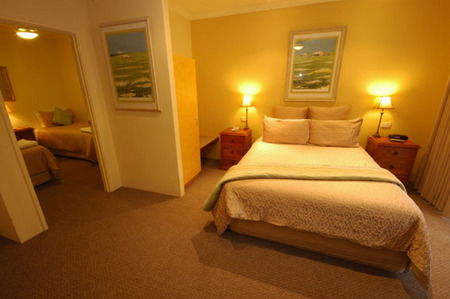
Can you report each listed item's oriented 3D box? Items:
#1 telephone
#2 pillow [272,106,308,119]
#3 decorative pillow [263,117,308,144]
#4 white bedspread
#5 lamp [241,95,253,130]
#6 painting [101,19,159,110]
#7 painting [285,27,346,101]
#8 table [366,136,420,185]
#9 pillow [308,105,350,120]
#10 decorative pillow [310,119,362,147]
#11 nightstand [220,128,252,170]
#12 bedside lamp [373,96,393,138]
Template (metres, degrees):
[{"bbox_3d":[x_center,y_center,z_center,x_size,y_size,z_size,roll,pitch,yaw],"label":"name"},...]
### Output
[{"bbox_3d":[2.459,-0.157,2.666,0.214,0.071,0.186,5,19,19],"label":"telephone"},{"bbox_3d":[1.065,-0.406,3.156,0.586,0.572,0.157,5,9,19],"label":"pillow"},{"bbox_3d":[0.975,-0.312,3.077,0.686,0.458,0.165,5,1,19],"label":"decorative pillow"},{"bbox_3d":[1.028,0.377,2.386,1.659,0.522,1.916,5,19,19],"label":"white bedspread"},{"bbox_3d":[0.389,-0.640,3.334,0.200,0.629,0.200,5,19,19],"label":"lamp"},{"bbox_3d":[-1.119,-0.951,2.231,0.686,0.962,0.034,5,19,19],"label":"painting"},{"bbox_3d":[1.370,-1.277,2.915,0.754,1.041,0.034,5,19,19],"label":"painting"},{"bbox_3d":[2.379,0.213,2.768,0.479,0.708,0.429,5,19,19],"label":"table"},{"bbox_3d":[1.603,-0.361,2.969,0.586,0.572,0.157,5,9,19],"label":"pillow"},{"bbox_3d":[1.621,-0.257,2.852,0.701,0.458,0.165,5,1,19],"label":"decorative pillow"},{"bbox_3d":[0.209,0.011,3.500,0.486,0.708,0.429,5,19,19],"label":"nightstand"},{"bbox_3d":[2.243,-0.461,2.696,0.200,0.615,0.200,5,19,19],"label":"bedside lamp"}]

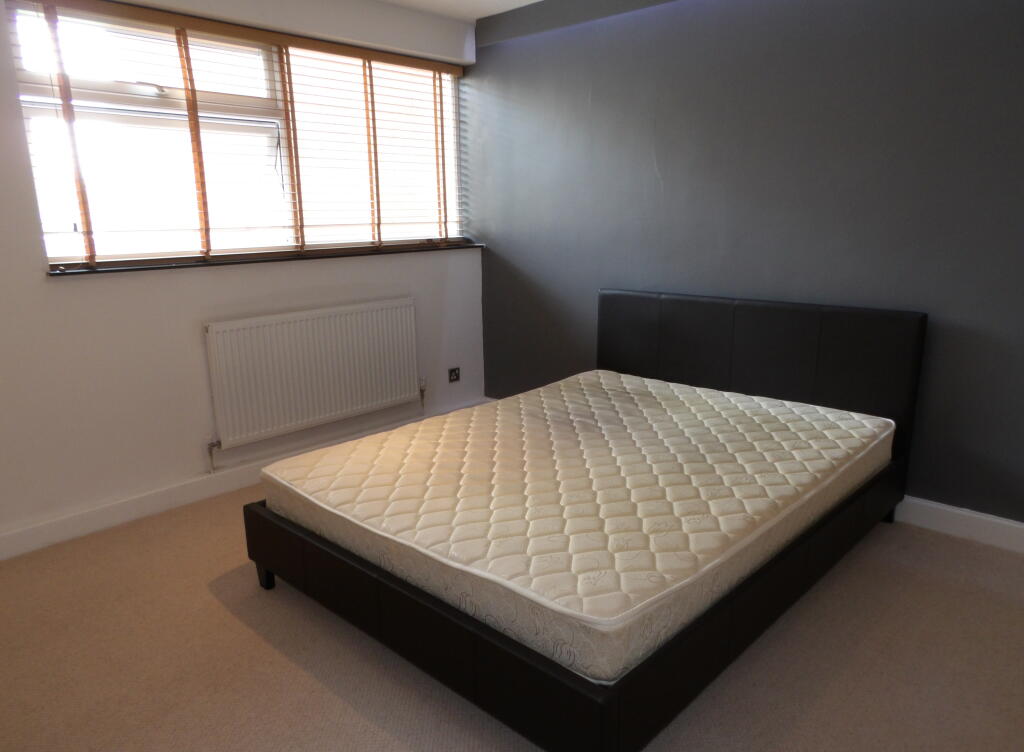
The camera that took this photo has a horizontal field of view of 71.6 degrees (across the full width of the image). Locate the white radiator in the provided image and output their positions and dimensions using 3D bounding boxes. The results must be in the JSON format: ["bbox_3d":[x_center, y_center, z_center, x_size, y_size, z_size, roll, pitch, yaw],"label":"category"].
[{"bbox_3d":[-0.978,-0.052,3.693,0.070,0.599,1.193,11,17,41],"label":"white radiator"}]

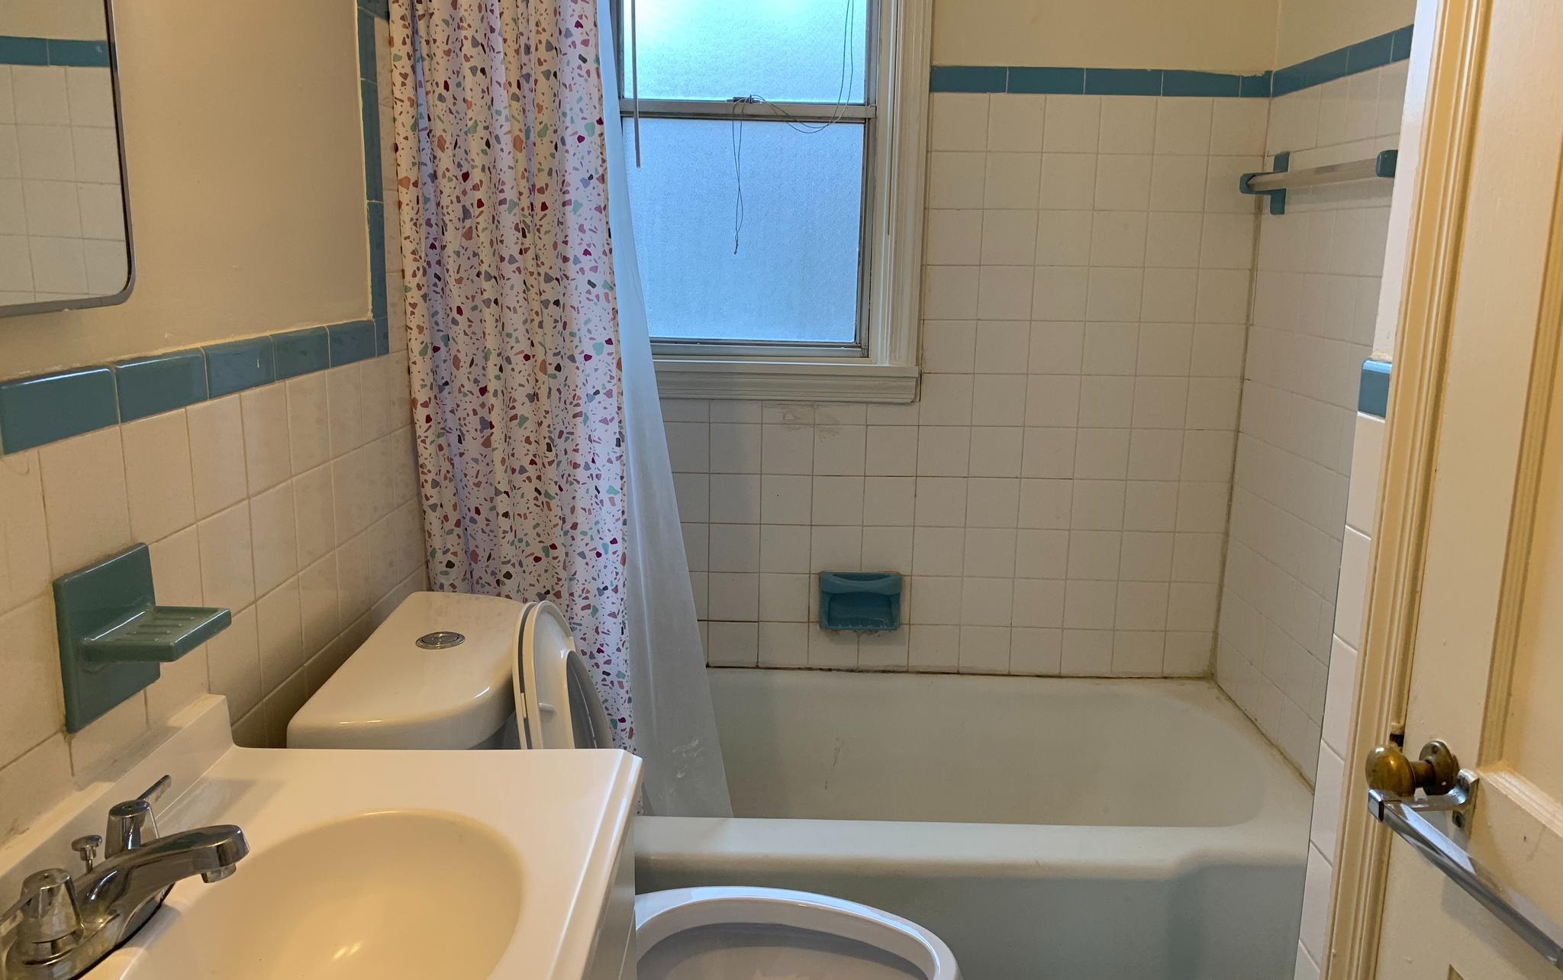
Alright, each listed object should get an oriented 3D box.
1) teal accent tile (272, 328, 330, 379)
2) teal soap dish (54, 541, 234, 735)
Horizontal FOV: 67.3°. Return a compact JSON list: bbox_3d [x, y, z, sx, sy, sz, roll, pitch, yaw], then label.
[{"bbox_3d":[-0.545,-0.155,1.327,0.010,0.050,0.152,1,12,0],"label":"teal accent tile"},{"bbox_3d":[-0.507,0.117,0.952,0.080,0.122,0.122,1,12,0],"label":"teal soap dish"}]

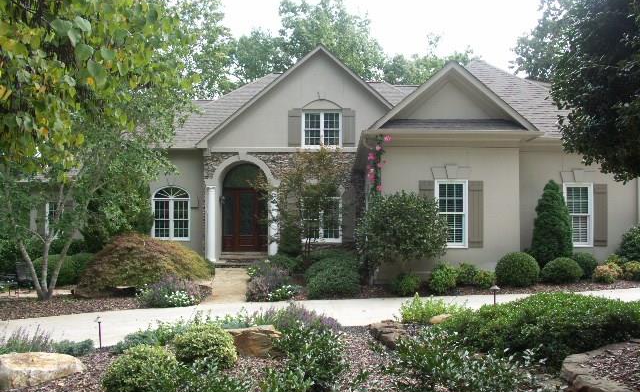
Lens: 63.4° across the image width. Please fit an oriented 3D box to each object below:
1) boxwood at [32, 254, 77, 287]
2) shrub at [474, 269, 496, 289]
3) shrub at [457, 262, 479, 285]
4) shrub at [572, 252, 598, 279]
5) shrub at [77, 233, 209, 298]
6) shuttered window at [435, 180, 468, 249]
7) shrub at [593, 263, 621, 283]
[{"bbox_3d":[-8.236,2.302,16.000,1.400,0.980,1.200,0,-1,-4],"label":"boxwood"},{"bbox_3d":[4.444,2.210,13.900,0.620,0.500,0.580,0,0,0],"label":"shrub"},{"bbox_3d":[4.188,2.215,14.700,0.660,0.680,0.640,0,-1,-4],"label":"shrub"},{"bbox_3d":[8.052,2.108,15.700,0.830,0.800,0.830,0,-1,-4],"label":"shrub"},{"bbox_3d":[-5.216,1.980,15.300,4.000,1.650,3.200,0,-1,-4],"label":"shrub"},{"bbox_3d":[3.943,0.554,15.500,1.010,2.050,0.150,0,-1,-4],"label":"shuttered window"},{"bbox_3d":[8.135,2.170,14.700,0.800,0.560,0.740,0,0,0],"label":"shrub"}]

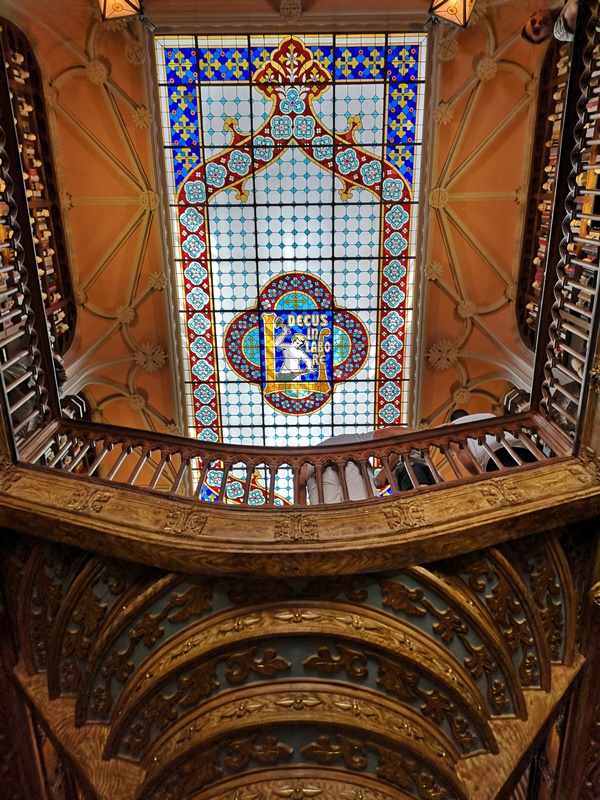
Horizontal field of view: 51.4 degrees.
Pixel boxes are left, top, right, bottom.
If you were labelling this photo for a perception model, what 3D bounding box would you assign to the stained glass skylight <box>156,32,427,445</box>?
[{"bbox_3d":[-0.043,-0.837,9.310,3.450,0.120,8.000,-1,-70,0],"label":"stained glass skylight"}]

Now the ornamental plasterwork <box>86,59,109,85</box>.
[{"bbox_3d":[-2.481,-4.011,7.623,0.290,0.100,0.290,-5,-66,-36],"label":"ornamental plasterwork"}]

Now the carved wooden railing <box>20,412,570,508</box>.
[{"bbox_3d":[-0.013,0.455,4.738,3.900,0.930,0.500,-1,-70,0],"label":"carved wooden railing"}]

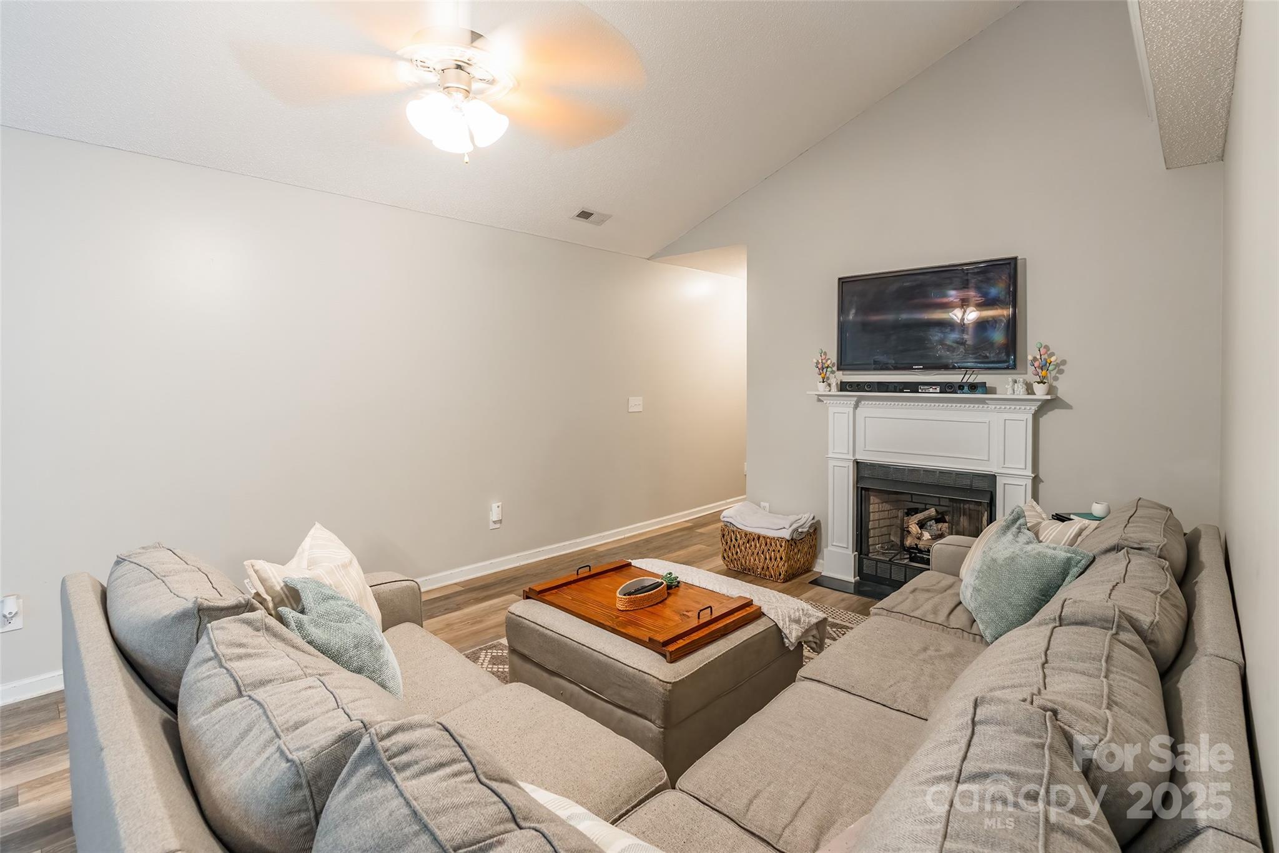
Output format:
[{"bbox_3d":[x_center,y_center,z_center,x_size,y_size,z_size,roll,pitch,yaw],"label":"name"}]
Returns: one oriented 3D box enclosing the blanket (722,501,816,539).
[{"bbox_3d":[0.972,0.728,4.338,0.410,0.155,0.570,-5,6,-45],"label":"blanket"}]

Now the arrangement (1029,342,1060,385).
[{"bbox_3d":[2.250,-0.352,3.166,0.130,0.237,0.135,-5,6,-45],"label":"arrangement"}]

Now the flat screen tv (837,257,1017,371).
[{"bbox_3d":[1.793,-0.679,3.635,0.075,0.635,1.060,-5,6,-45],"label":"flat screen tv"}]

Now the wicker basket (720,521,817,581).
[{"bbox_3d":[0.980,0.924,4.349,0.430,0.310,0.590,-5,6,-45],"label":"wicker basket"}]

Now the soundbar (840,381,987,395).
[{"bbox_3d":[1.749,-0.252,3.706,0.065,0.068,0.905,-5,6,-45],"label":"soundbar"}]

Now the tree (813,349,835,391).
[{"bbox_3d":[1.325,-0.400,4.101,0.135,0.300,0.135,-5,6,-45],"label":"tree"}]

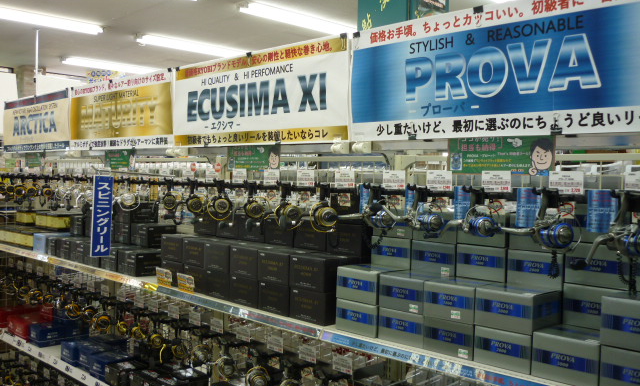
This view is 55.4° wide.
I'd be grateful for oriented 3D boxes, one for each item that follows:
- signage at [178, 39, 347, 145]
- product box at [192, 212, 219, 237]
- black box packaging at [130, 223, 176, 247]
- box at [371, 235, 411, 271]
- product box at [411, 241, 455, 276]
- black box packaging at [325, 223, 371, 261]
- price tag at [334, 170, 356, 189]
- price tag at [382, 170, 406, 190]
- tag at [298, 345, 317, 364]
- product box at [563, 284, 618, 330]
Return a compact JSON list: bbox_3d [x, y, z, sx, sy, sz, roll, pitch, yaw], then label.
[{"bbox_3d":[-0.244,-0.319,2.093,0.897,0.310,0.010,3,3,43],"label":"signage"},{"bbox_3d":[-0.381,0.114,2.335,0.138,0.087,0.138,2,2,44],"label":"product box"},{"bbox_3d":[-0.745,0.188,2.731,0.152,0.092,0.137,2,2,44],"label":"black box packaging"},{"bbox_3d":[0.253,0.171,1.812,0.138,0.084,0.143,3,3,43],"label":"box"},{"bbox_3d":[0.357,0.176,1.714,0.138,0.084,0.143,3,3,43],"label":"product box"},{"bbox_3d":[0.114,0.142,1.933,0.143,0.097,0.113,2,3,43],"label":"black box packaging"},{"bbox_3d":[0.068,-0.038,1.671,0.071,0.048,0.006,2,3,43],"label":"price tag"},{"bbox_3d":[0.189,-0.034,1.557,0.069,0.047,0.006,2,3,43],"label":"price tag"},{"bbox_3d":[-0.038,0.516,1.952,0.077,0.049,0.006,3,3,43],"label":"tag"},{"bbox_3d":[0.668,0.260,1.425,0.138,0.096,0.143,3,3,43],"label":"product box"}]

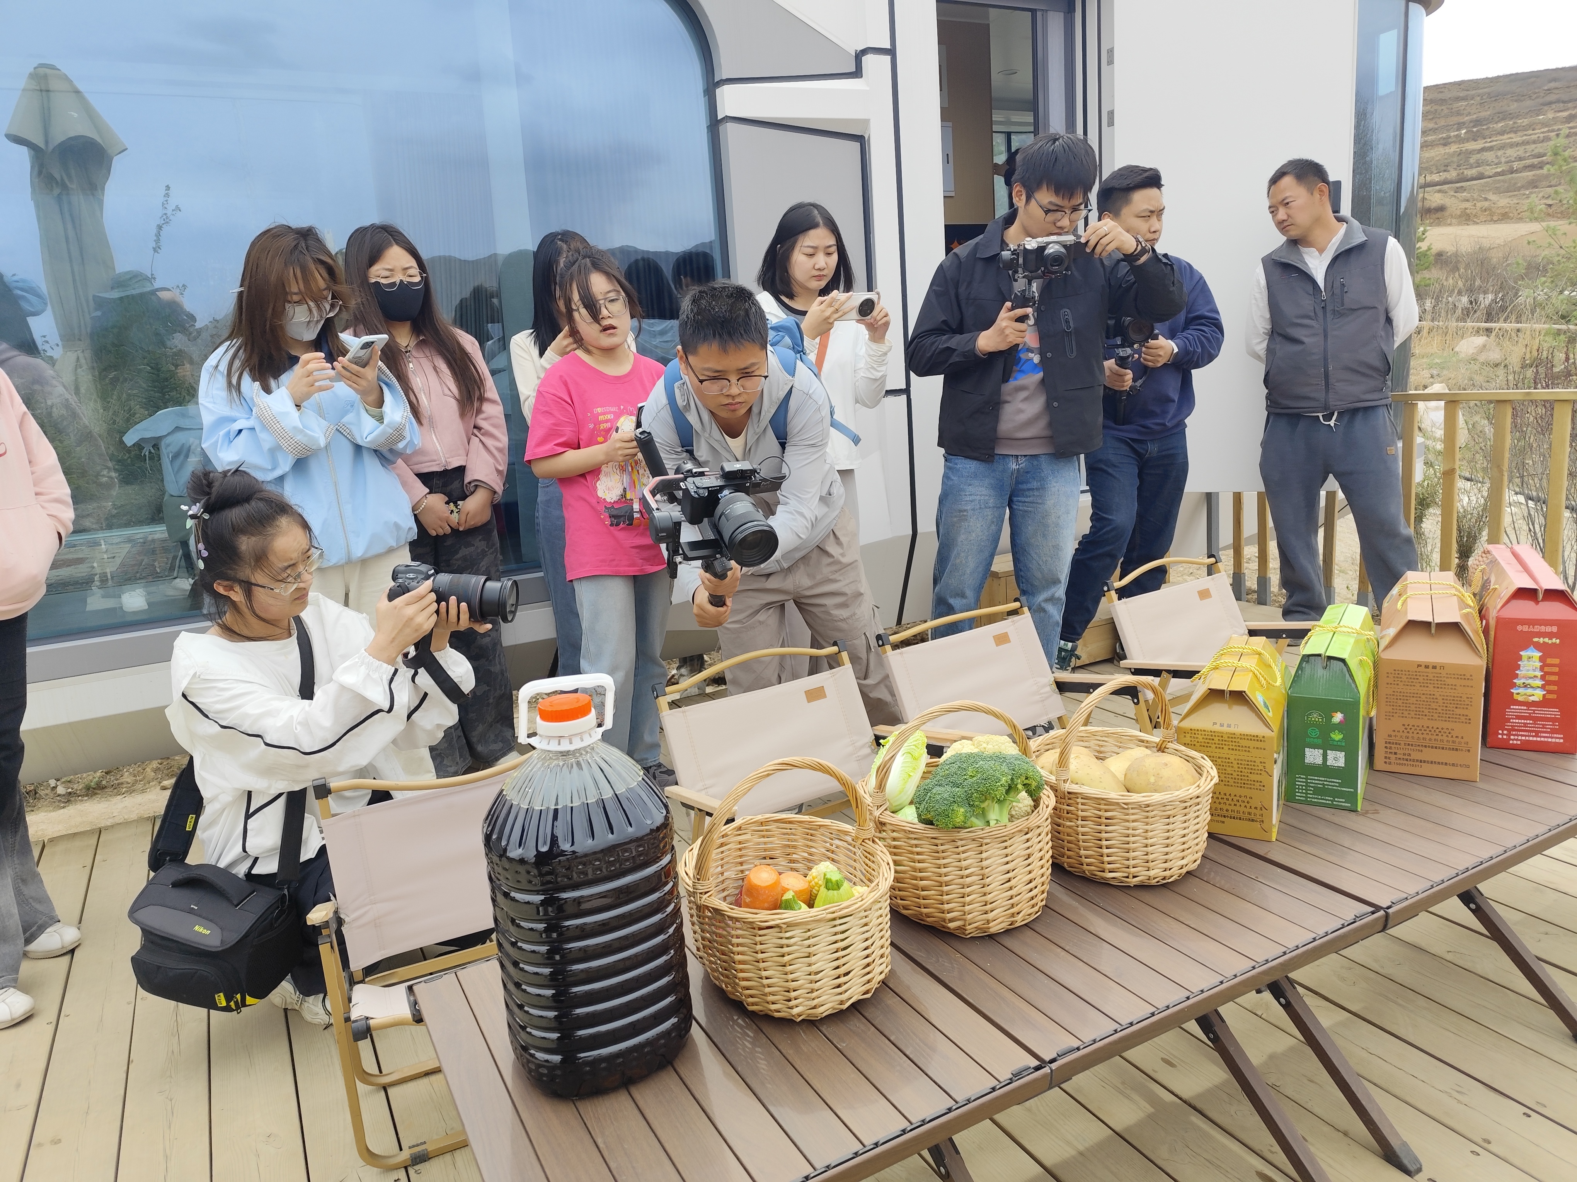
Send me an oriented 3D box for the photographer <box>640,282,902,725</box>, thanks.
[{"bbox_3d":[-0.030,-0.114,2.780,0.720,1.380,0.850,-2,11,9],"label":"photographer"}]

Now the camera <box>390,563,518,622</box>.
[{"bbox_3d":[-0.625,0.003,1.950,0.230,0.100,0.130,12,13,5],"label":"camera"}]

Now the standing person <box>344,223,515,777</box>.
[{"bbox_3d":[-1.070,-0.235,3.090,0.500,1.620,0.340,-8,12,-21],"label":"standing person"}]

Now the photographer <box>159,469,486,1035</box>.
[{"bbox_3d":[-0.897,0.262,2.020,0.640,1.060,0.500,1,13,21],"label":"photographer"}]

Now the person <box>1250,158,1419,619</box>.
[{"bbox_3d":[2.004,-0.682,3.829,0.640,1.730,0.380,3,14,29],"label":"person"}]

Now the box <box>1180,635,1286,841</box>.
[{"bbox_3d":[0.698,0.217,1.636,0.130,0.220,0.310,2,12,28],"label":"box"}]

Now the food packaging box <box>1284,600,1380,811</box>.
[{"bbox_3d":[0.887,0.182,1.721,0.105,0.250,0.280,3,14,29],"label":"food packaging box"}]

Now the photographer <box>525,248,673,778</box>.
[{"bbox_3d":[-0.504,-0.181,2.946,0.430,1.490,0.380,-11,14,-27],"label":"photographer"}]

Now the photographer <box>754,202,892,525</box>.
[{"bbox_3d":[0.157,-0.387,3.339,0.500,1.630,0.420,-8,13,-18],"label":"photographer"}]

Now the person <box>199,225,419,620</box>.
[{"bbox_3d":[-1.220,-0.155,2.840,0.580,1.600,0.420,-10,12,-28],"label":"person"}]

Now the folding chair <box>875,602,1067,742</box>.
[{"bbox_3d":[0.462,0.361,2.175,0.530,0.620,0.480,-12,14,-32],"label":"folding chair"}]

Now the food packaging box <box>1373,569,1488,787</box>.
[{"bbox_3d":[1.116,0.134,1.828,0.152,0.265,0.350,3,14,30],"label":"food packaging box"}]

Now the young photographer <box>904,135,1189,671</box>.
[{"bbox_3d":[0.695,-0.421,3.100,0.780,1.720,0.500,-4,12,3],"label":"young photographer"}]

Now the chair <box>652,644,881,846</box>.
[{"bbox_3d":[0.047,0.446,1.928,0.530,0.620,0.480,-12,15,-33],"label":"chair"}]

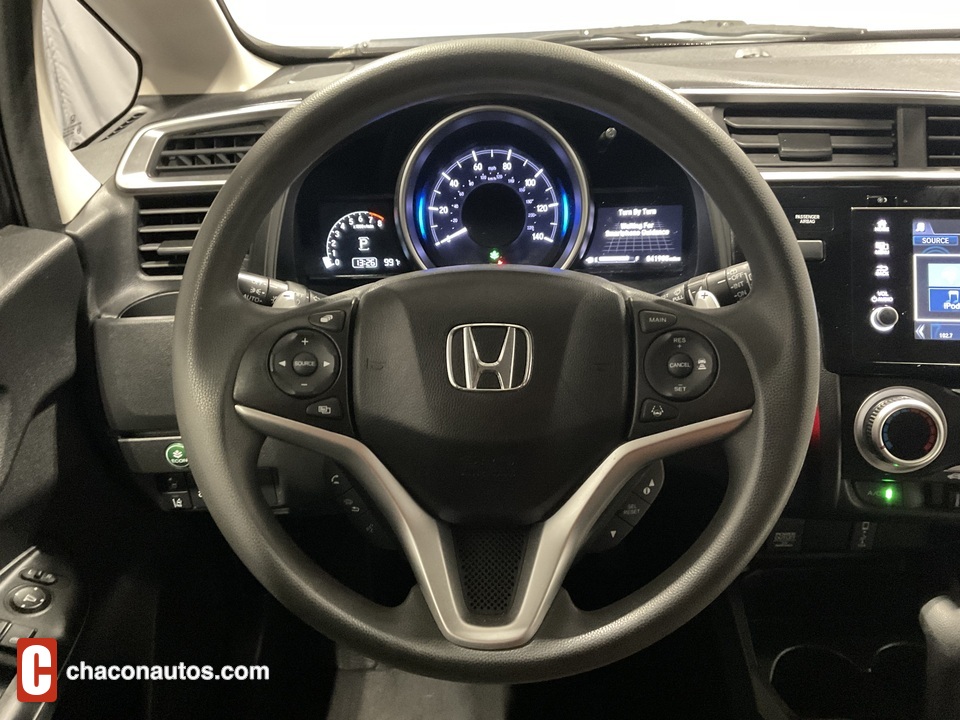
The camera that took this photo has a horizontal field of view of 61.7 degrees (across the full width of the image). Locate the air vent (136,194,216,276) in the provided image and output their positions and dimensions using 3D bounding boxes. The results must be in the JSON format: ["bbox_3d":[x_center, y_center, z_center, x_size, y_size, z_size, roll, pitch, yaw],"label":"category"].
[{"bbox_3d":[-0.242,-0.102,0.660,0.075,0.067,0.030,-2,11,-3],"label":"air vent"}]

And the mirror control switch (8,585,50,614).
[{"bbox_3d":[-0.314,0.167,0.560,0.027,0.012,0.027,0,41,2],"label":"mirror control switch"}]

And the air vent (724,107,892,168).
[{"bbox_3d":[0.258,-0.175,0.630,0.136,0.047,0.030,1,9,5],"label":"air vent"}]

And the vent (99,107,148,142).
[{"bbox_3d":[-0.310,-0.204,0.700,0.017,0.012,0.060,21,41,2],"label":"vent"}]

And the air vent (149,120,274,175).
[{"bbox_3d":[-0.220,-0.176,0.665,0.106,0.046,0.030,-3,8,-5],"label":"air vent"}]

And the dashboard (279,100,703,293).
[{"bbox_3d":[0.009,-0.137,0.670,0.345,0.158,0.090,0,8,2],"label":"dashboard"}]

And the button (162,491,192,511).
[{"bbox_3d":[-0.271,0.126,0.720,0.026,0.018,0.010,-2,8,-2],"label":"button"}]

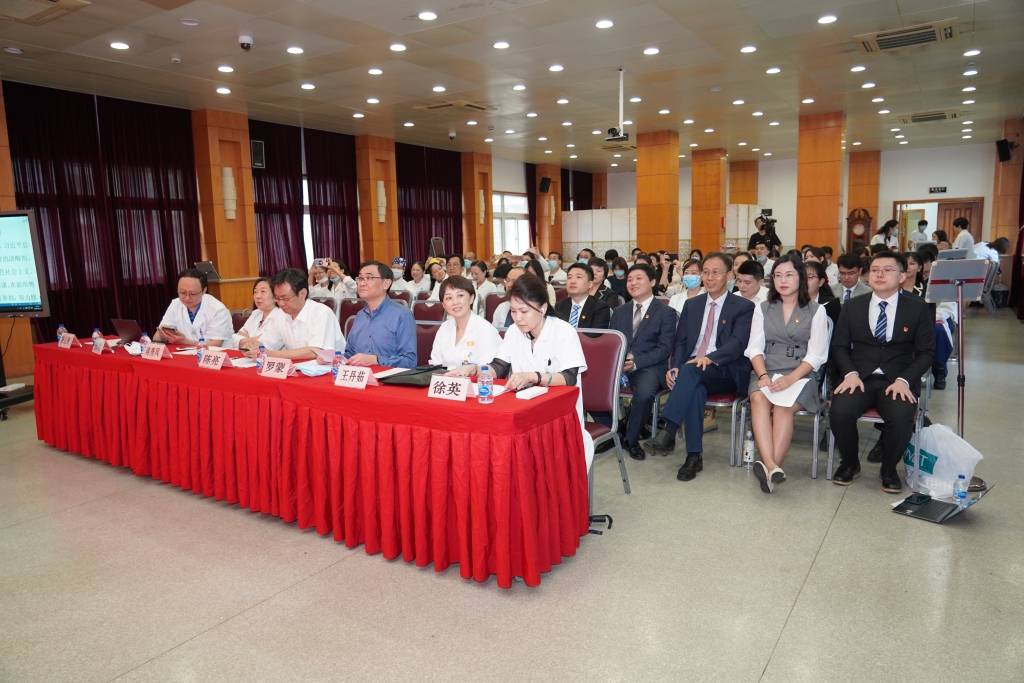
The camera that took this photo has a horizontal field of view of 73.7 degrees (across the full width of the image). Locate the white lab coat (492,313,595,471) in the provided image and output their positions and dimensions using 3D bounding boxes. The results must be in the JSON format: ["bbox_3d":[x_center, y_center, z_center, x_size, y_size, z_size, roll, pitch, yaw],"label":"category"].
[{"bbox_3d":[0.211,0.269,3.708,0.530,0.820,0.560,4,10,33],"label":"white lab coat"}]

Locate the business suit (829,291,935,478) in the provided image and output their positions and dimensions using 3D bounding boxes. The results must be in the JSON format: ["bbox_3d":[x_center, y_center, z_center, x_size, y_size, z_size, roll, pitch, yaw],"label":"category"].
[{"bbox_3d":[2.122,0.235,3.967,0.550,1.070,0.620,4,10,33],"label":"business suit"}]

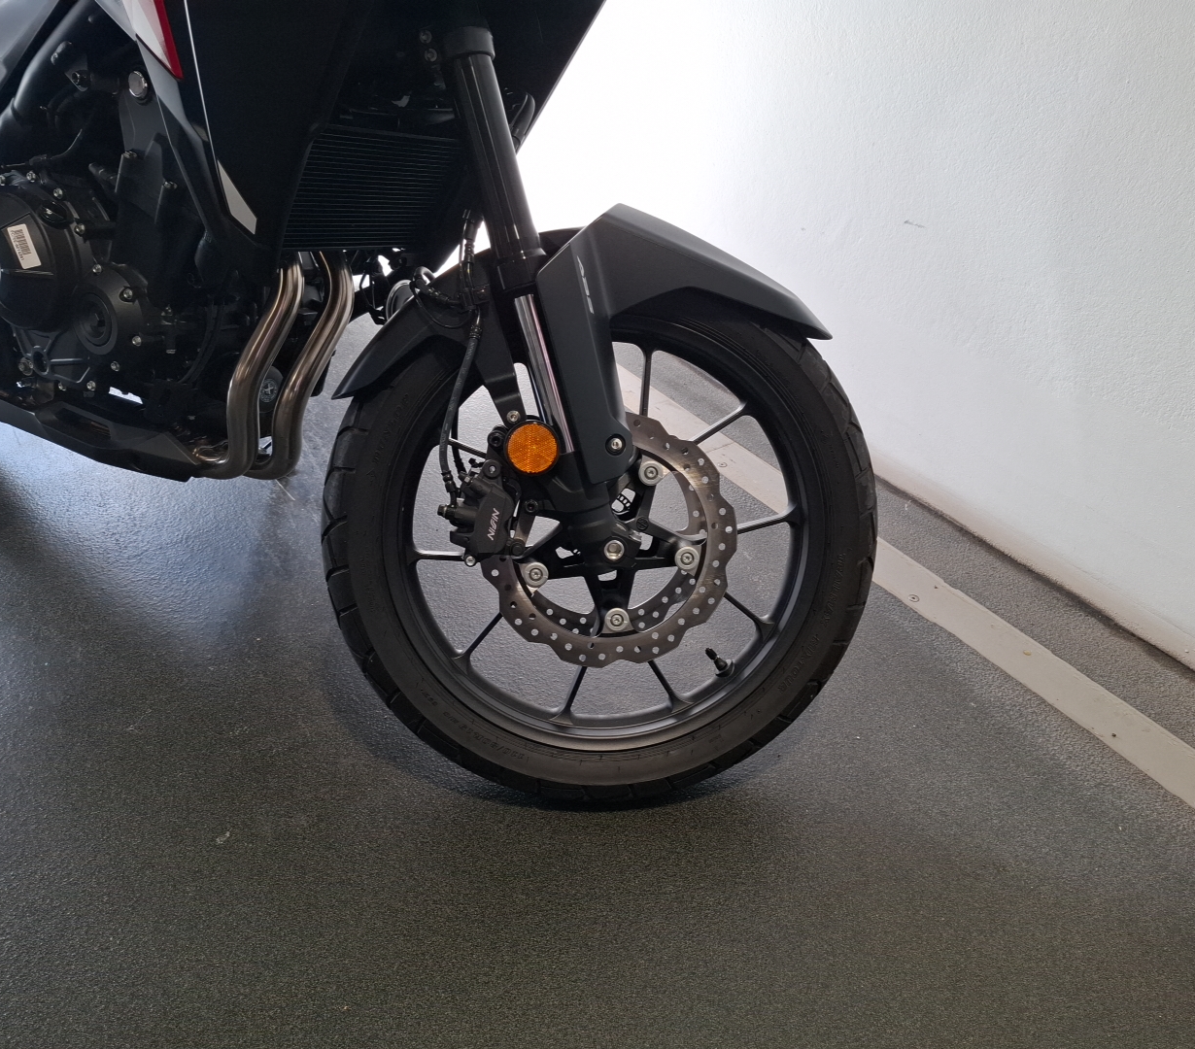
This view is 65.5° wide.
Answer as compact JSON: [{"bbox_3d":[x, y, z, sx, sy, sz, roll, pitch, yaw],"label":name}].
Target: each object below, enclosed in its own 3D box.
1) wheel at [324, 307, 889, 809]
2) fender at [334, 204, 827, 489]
[{"bbox_3d":[0.009,0.012,1.108,0.658,0.658,0.112,1,9,-4],"label":"wheel"},{"bbox_3d":[-0.016,-0.205,1.073,0.570,0.305,0.245,1,9,-4],"label":"fender"}]

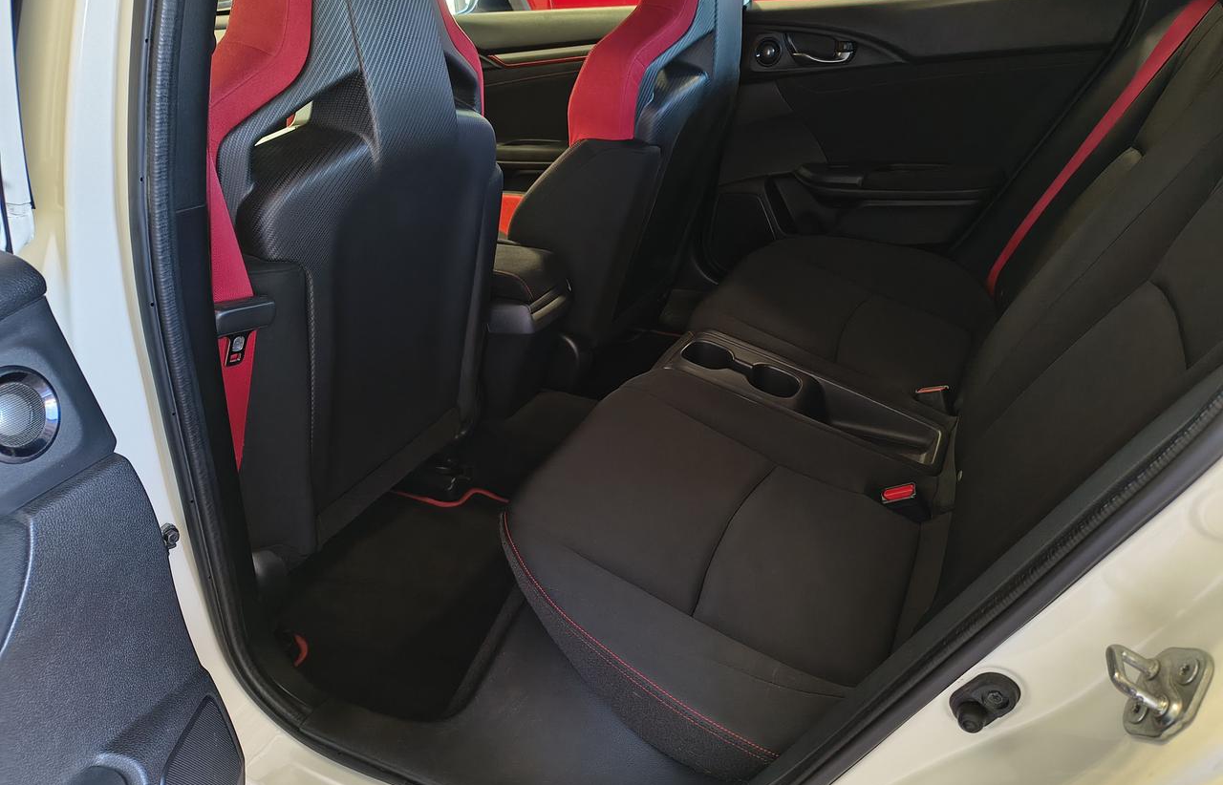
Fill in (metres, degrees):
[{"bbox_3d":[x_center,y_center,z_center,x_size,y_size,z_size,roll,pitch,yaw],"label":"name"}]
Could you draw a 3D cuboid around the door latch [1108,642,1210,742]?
[{"bbox_3d":[0.298,0.163,0.468,0.038,0.057,0.043,28,22,-23],"label":"door latch"}]

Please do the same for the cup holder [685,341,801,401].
[{"bbox_3d":[0.185,-0.018,1.270,0.180,0.056,0.090,22,31,16],"label":"cup holder"}]

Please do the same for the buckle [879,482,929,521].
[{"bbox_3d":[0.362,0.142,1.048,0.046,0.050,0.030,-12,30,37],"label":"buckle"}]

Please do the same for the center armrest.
[{"bbox_3d":[-0.198,-0.203,1.358,0.260,0.060,0.155,11,27,22],"label":"center armrest"}]

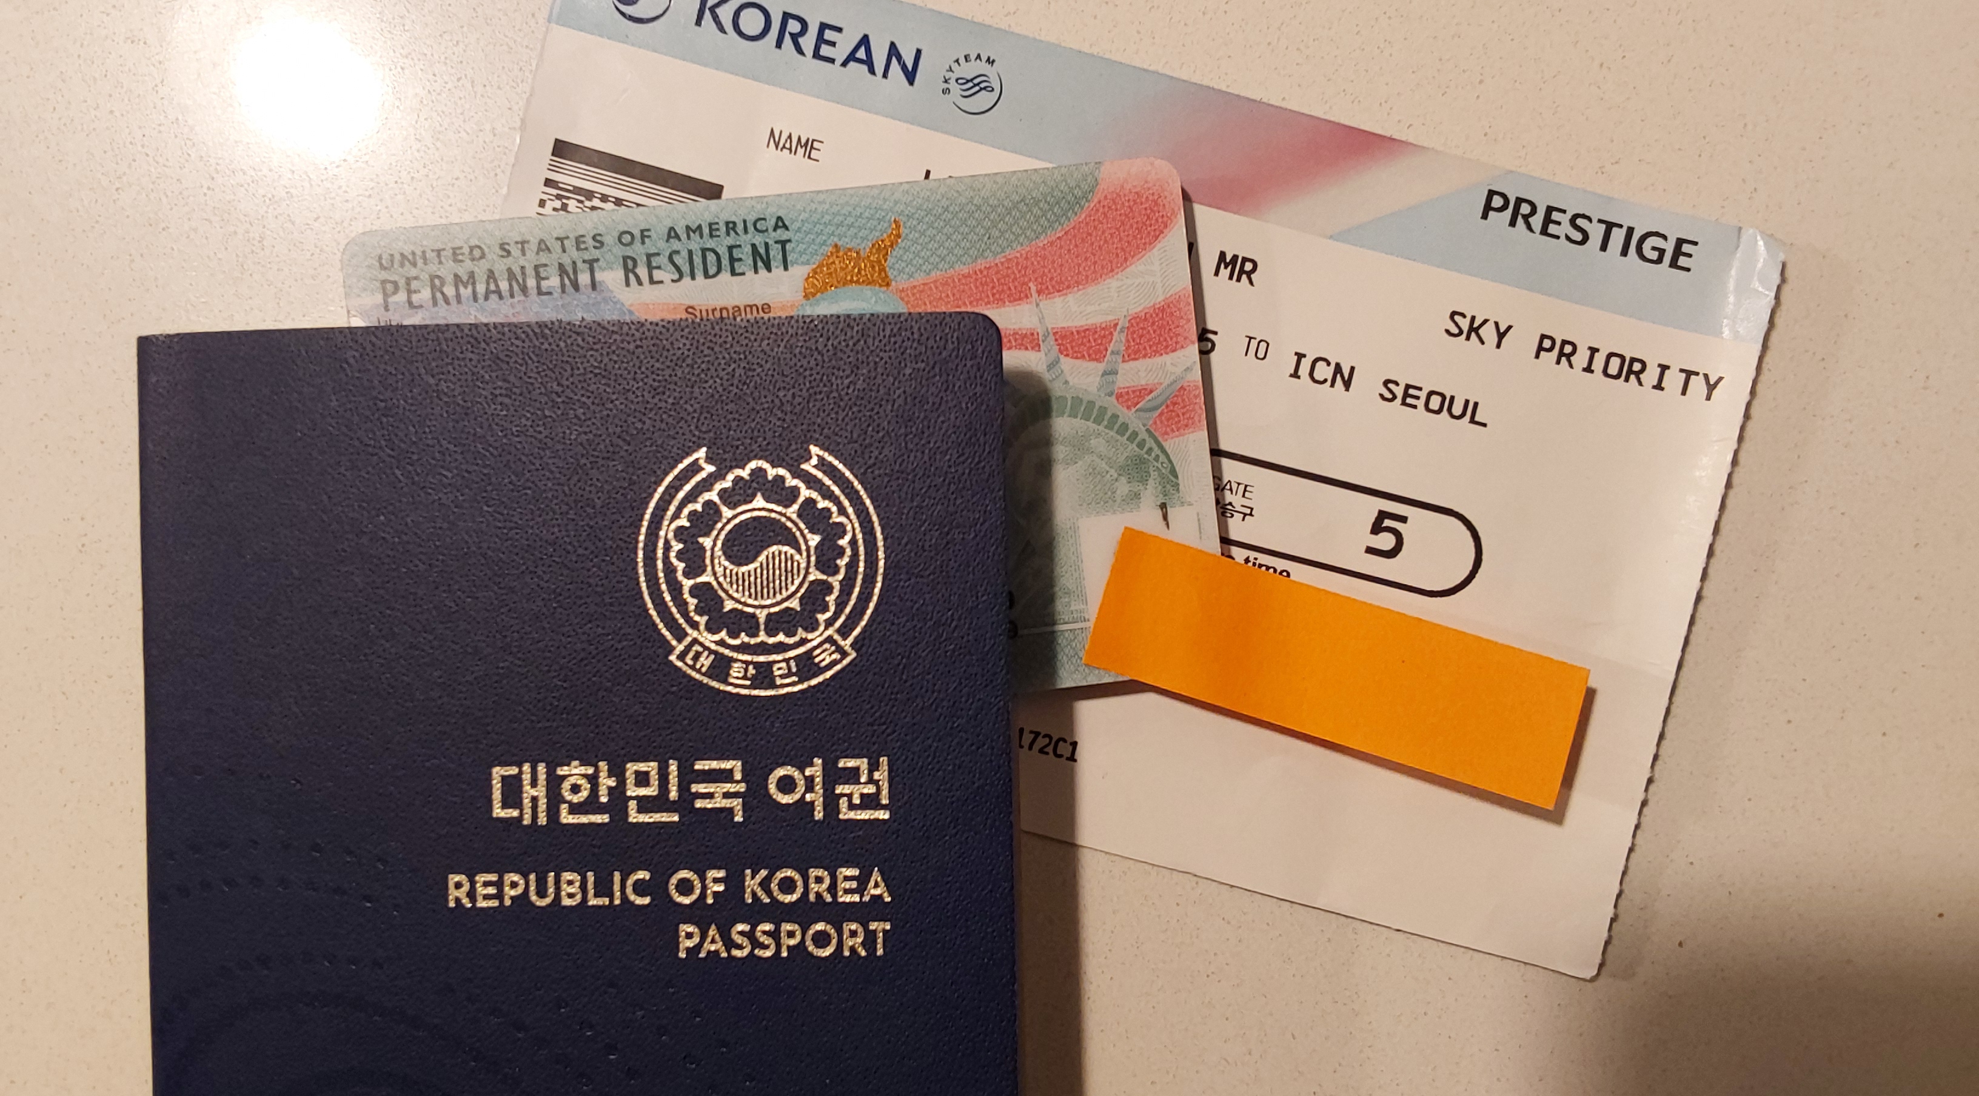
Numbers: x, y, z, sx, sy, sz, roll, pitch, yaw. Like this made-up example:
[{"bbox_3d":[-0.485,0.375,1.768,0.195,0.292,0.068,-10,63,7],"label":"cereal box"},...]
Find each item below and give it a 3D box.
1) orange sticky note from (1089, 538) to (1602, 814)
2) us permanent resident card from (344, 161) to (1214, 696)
[{"bbox_3d":[0.036,0.013,0.168,0.051,0.001,0.015,17,88,-1],"label":"orange sticky note"},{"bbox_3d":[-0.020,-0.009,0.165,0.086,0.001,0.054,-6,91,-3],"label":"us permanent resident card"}]

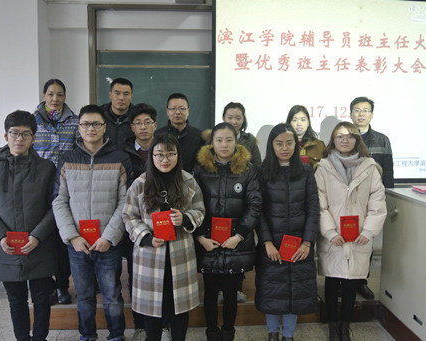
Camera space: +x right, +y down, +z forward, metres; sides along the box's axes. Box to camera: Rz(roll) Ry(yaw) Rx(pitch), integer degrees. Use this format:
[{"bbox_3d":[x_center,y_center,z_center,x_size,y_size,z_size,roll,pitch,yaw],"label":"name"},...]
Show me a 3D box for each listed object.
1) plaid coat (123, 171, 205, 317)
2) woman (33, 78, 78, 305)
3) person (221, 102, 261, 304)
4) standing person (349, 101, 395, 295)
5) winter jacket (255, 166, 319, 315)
[{"bbox_3d":[-0.341,0.481,2.927,0.560,0.952,0.380,0,5,-3],"label":"plaid coat"},{"bbox_3d":[-1.260,0.162,3.424,0.480,1.773,0.320,0,5,-11],"label":"woman"},{"bbox_3d":[0.183,0.253,3.460,0.460,1.612,0.320,1,5,1],"label":"person"},{"bbox_3d":[1.249,0.231,3.528,0.480,1.664,0.320,1,5,6],"label":"standing person"},{"bbox_3d":[0.523,0.478,3.026,0.450,1.008,0.340,1,5,5],"label":"winter jacket"}]

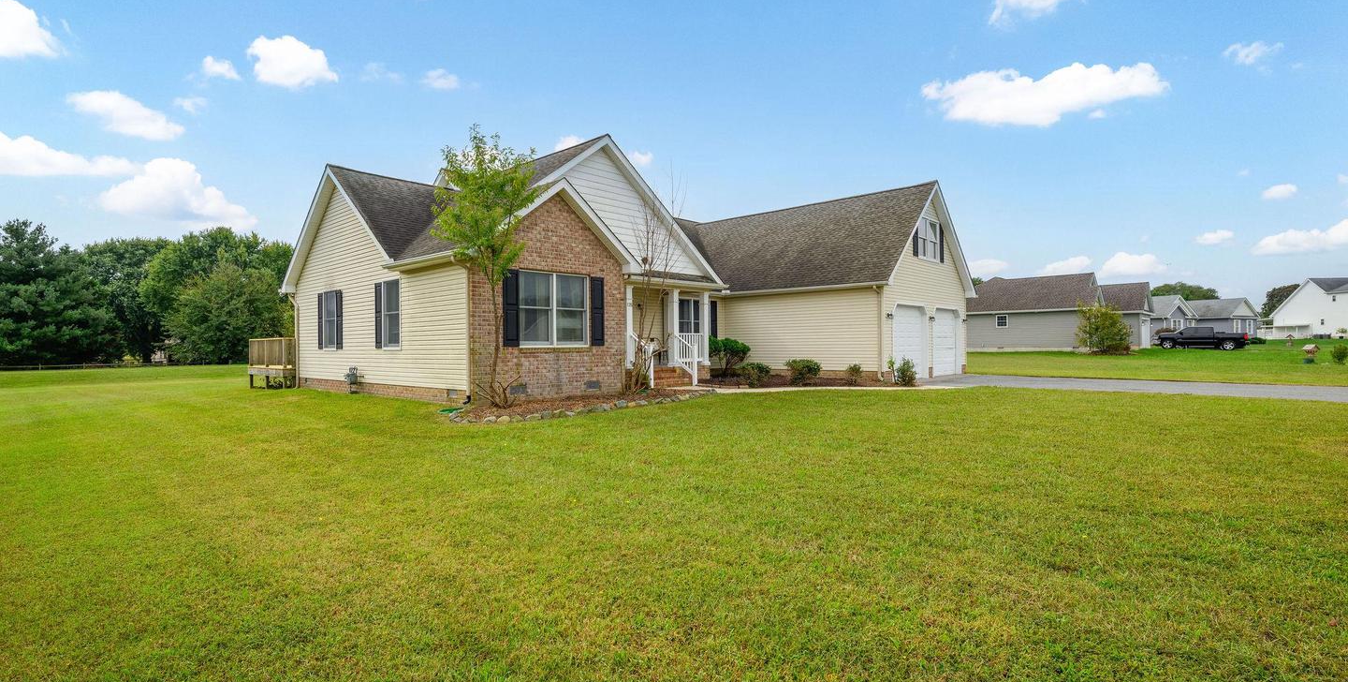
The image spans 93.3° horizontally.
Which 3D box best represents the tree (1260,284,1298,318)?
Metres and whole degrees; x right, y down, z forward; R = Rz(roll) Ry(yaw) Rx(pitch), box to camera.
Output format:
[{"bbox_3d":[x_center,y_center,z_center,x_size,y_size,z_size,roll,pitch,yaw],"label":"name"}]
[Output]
[{"bbox_3d":[111.975,-5.100,115.000,9.000,10.600,9.000,-1,-1,42],"label":"tree"}]

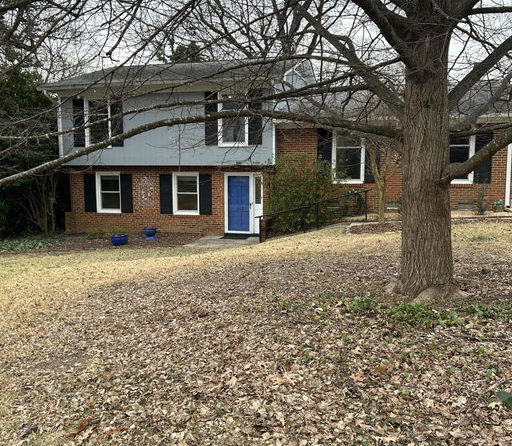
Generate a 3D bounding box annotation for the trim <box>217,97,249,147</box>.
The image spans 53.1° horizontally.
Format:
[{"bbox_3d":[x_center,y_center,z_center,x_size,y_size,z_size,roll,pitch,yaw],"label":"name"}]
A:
[{"bbox_3d":[-0.737,-3.312,16.631,1.030,1.643,0.100,2,6,15],"label":"trim"}]

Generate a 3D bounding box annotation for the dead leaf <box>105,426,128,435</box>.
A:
[{"bbox_3d":[-0.821,1.217,3.015,0.115,0.020,0.045,-3,7,-26],"label":"dead leaf"}]

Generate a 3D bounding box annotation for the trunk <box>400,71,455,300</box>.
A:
[{"bbox_3d":[2.053,-0.465,6.106,0.630,2.640,0.630,2,6,18],"label":"trunk"}]

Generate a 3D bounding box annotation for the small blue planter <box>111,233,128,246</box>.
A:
[{"bbox_3d":[-4.212,0.528,15.882,0.490,0.310,0.490,0,6,0],"label":"small blue planter"}]

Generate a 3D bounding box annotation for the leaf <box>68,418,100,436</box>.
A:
[{"bbox_3d":[-1.025,1.209,3.043,0.065,0.030,0.180,5,8,39],"label":"leaf"}]

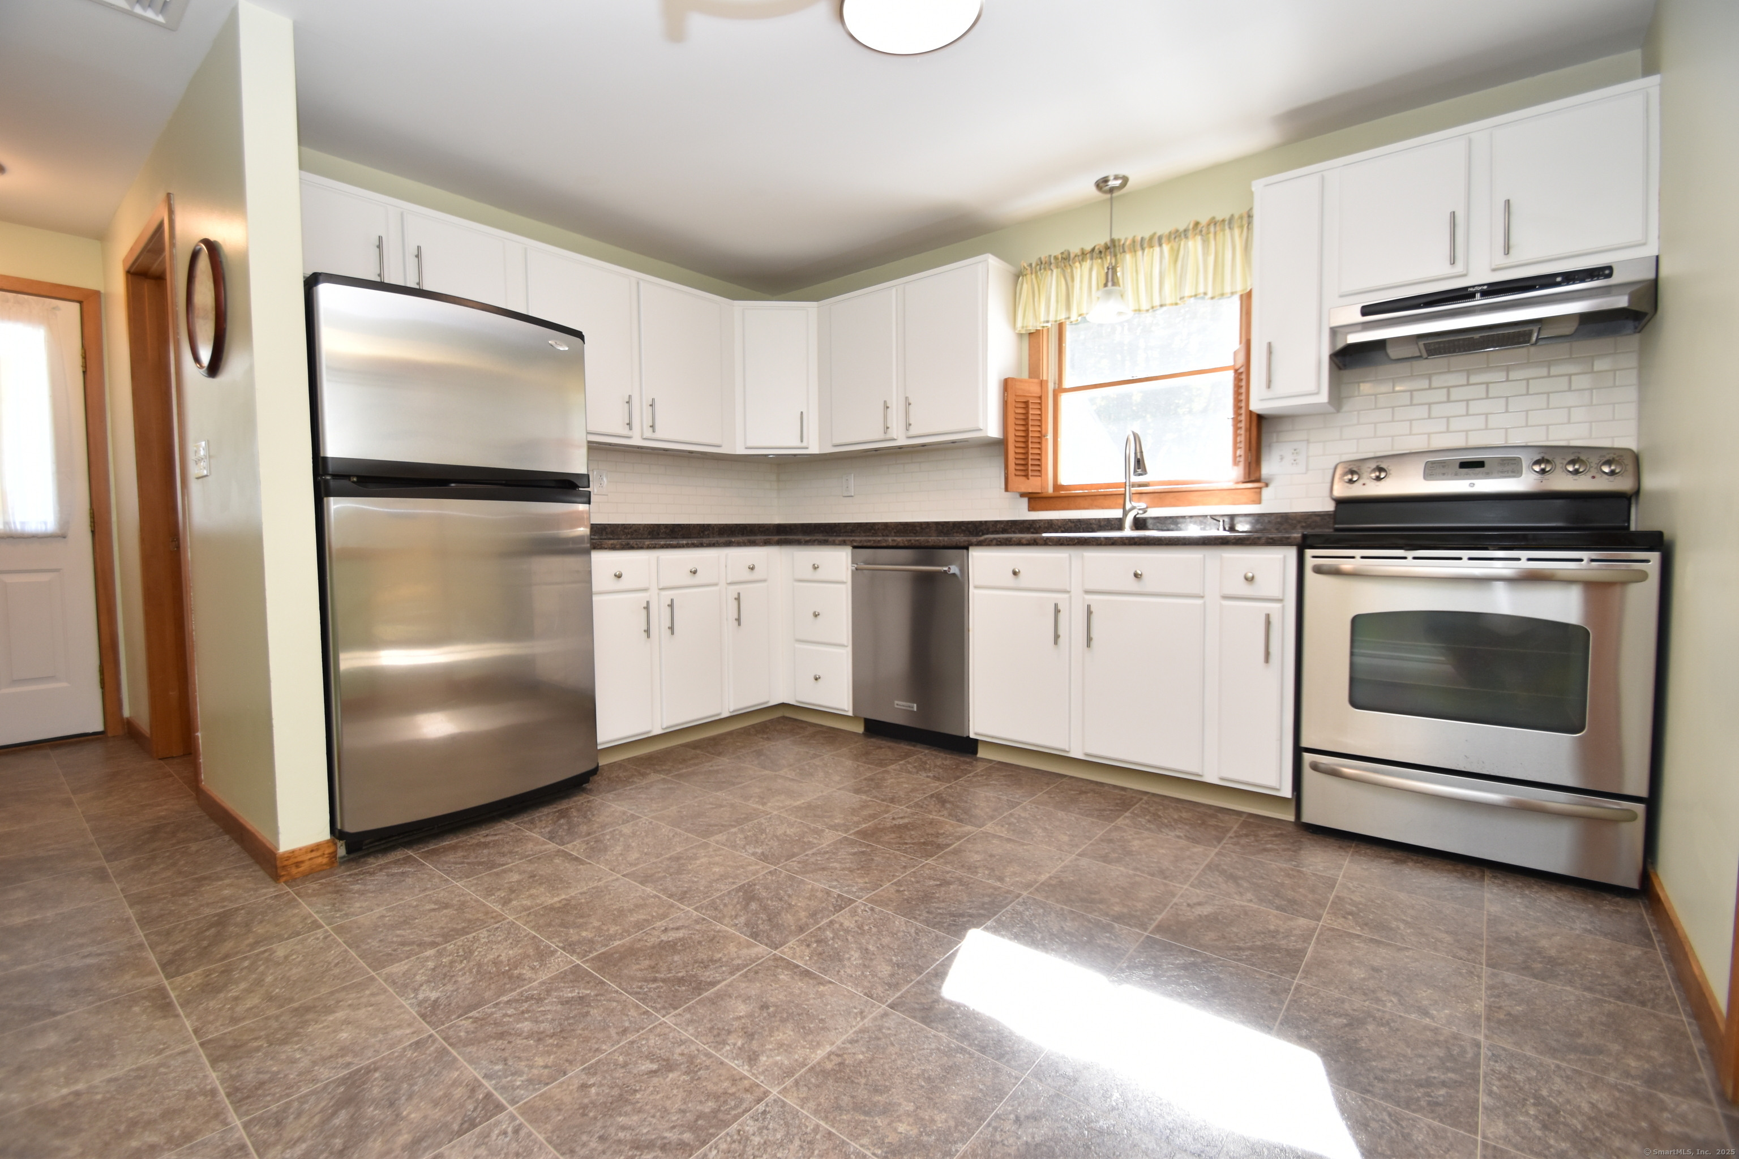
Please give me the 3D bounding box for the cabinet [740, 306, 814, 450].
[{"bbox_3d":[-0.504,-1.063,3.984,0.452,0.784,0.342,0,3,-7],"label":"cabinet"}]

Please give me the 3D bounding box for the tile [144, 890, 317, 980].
[{"bbox_3d":[-1.512,0.845,1.728,0.303,0.015,0.299,2,3,39],"label":"tile"}]

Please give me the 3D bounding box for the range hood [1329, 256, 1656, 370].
[{"bbox_3d":[1.938,-0.826,2.320,0.756,0.151,0.322,2,3,38],"label":"range hood"}]

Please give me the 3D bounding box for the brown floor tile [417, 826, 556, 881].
[{"bbox_3d":[-1.148,0.816,2.172,0.312,0.010,0.300,2,4,38],"label":"brown floor tile"}]

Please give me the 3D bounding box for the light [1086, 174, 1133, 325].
[{"bbox_3d":[0.986,-1.339,2.955,0.187,0.556,0.187,2,4,39],"label":"light"}]

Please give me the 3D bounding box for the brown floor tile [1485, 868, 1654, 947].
[{"bbox_3d":[1.688,0.809,1.772,0.297,0.010,0.297,2,3,38],"label":"brown floor tile"}]

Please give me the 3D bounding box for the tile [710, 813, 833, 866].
[{"bbox_3d":[-0.289,0.802,2.234,0.302,0.010,0.299,2,4,39],"label":"tile"}]

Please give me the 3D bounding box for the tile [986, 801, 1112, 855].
[{"bbox_3d":[0.566,0.793,2.308,0.306,0.010,0.303,2,4,39],"label":"tile"}]

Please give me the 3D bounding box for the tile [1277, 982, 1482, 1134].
[{"bbox_3d":[0.894,0.831,1.271,0.298,0.010,0.298,2,3,38],"label":"tile"}]

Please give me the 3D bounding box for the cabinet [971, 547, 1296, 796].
[{"bbox_3d":[1.063,0.271,2.881,1.178,0.802,0.621,2,4,38],"label":"cabinet"}]

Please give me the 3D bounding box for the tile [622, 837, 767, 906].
[{"bbox_3d":[-0.477,0.827,2.028,0.303,0.015,0.299,2,3,39],"label":"tile"}]

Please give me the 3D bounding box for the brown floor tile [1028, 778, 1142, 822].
[{"bbox_3d":[0.771,0.789,2.579,0.305,0.010,0.315,2,4,38],"label":"brown floor tile"}]

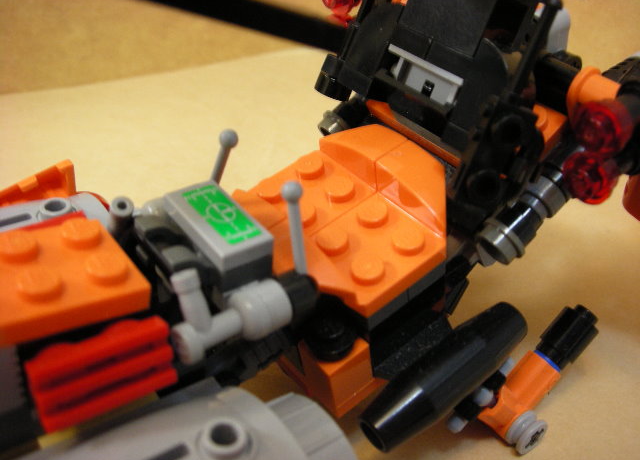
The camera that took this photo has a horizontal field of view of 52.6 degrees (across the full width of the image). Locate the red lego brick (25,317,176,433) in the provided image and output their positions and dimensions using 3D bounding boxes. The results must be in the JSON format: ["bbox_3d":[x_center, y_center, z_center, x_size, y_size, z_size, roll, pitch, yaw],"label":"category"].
[{"bbox_3d":[-0.027,0.017,0.079,0.016,0.009,0.006,-14,8,-38],"label":"red lego brick"}]

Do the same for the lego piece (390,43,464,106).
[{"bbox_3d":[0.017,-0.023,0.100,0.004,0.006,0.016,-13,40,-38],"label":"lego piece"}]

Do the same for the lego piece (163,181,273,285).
[{"bbox_3d":[-0.014,-0.001,0.089,0.008,0.003,0.016,-21,45,-32],"label":"lego piece"}]

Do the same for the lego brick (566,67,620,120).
[{"bbox_3d":[0.048,-0.023,0.113,0.009,0.009,0.007,-34,51,-20],"label":"lego brick"}]

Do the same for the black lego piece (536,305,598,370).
[{"bbox_3d":[0.047,0.021,0.124,0.008,0.008,0.012,33,55,30],"label":"black lego piece"}]

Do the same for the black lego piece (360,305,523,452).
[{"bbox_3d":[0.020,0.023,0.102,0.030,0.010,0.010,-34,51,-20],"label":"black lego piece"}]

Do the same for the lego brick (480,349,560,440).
[{"bbox_3d":[0.036,0.030,0.117,0.009,0.008,0.018,33,55,30],"label":"lego brick"}]

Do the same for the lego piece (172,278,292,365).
[{"bbox_3d":[-0.012,0.010,0.081,0.014,0.012,0.007,-21,24,-32],"label":"lego piece"}]

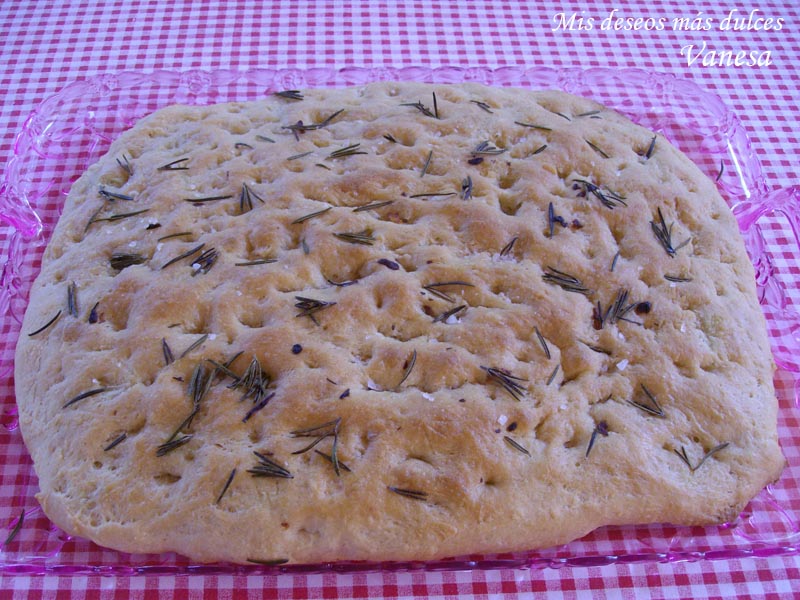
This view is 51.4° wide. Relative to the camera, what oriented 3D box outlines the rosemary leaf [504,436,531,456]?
[{"bbox_3d":[0.057,0.071,0.400,0.015,0.002,0.002,36,61,23],"label":"rosemary leaf"}]

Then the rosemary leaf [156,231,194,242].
[{"bbox_3d":[-0.102,-0.029,0.376,0.016,0.003,0.003,-15,55,-13],"label":"rosemary leaf"}]

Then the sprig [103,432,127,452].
[{"bbox_3d":[-0.114,0.057,0.334,0.002,0.003,0.012,38,62,24],"label":"sprig"}]

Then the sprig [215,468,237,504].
[{"bbox_3d":[-0.081,0.087,0.388,0.002,0.002,0.018,17,55,11],"label":"sprig"}]

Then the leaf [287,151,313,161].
[{"bbox_3d":[-0.052,-0.075,0.430,0.015,0.003,0.002,-20,56,-15],"label":"leaf"}]

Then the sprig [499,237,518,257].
[{"bbox_3d":[0.052,-0.025,0.392,0.003,0.004,0.015,34,60,22],"label":"sprig"}]

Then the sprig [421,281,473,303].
[{"bbox_3d":[0.026,-0.004,0.451,0.027,0.005,0.013,8,53,5],"label":"sprig"}]

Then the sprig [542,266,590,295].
[{"bbox_3d":[0.083,-0.009,0.410,0.025,0.005,0.009,25,56,16],"label":"sprig"}]

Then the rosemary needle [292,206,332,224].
[{"bbox_3d":[-0.051,-0.049,0.485,0.026,0.003,0.003,-25,57,-18],"label":"rosemary needle"}]

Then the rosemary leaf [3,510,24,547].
[{"bbox_3d":[-0.148,0.088,0.320,0.002,0.003,0.015,11,54,6],"label":"rosemary leaf"}]

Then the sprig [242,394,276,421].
[{"bbox_3d":[-0.055,0.042,0.325,0.002,0.003,0.017,34,59,21],"label":"sprig"}]

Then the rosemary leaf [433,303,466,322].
[{"bbox_3d":[0.026,0.007,0.445,0.021,0.003,0.003,-26,58,-18],"label":"rosemary leaf"}]

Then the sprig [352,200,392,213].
[{"bbox_3d":[-0.016,-0.055,0.491,0.025,0.003,0.004,-15,55,-12],"label":"sprig"}]

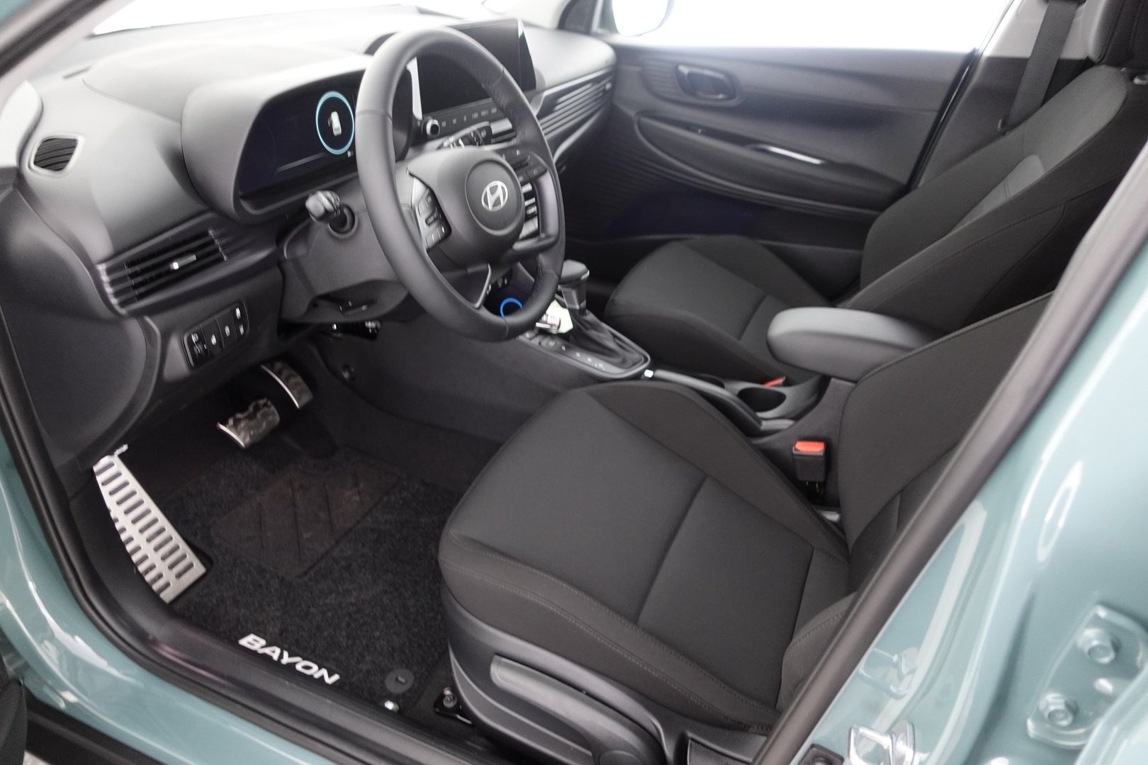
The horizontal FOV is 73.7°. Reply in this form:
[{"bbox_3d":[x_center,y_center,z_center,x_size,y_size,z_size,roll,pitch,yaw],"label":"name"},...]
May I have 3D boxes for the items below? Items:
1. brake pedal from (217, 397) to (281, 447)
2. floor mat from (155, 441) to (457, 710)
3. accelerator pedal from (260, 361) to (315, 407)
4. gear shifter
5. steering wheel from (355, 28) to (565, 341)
[{"bbox_3d":[-0.546,0.070,1.284,0.065,0.032,0.092,46,36,-3],"label":"brake pedal"},{"bbox_3d":[-0.392,0.261,1.253,0.560,0.050,0.470,19,33,16],"label":"floor mat"},{"bbox_3d":[-0.528,0.007,1.405,0.033,0.115,0.050,-32,9,35],"label":"accelerator pedal"},{"bbox_3d":[0.039,-0.123,1.338,0.165,0.175,0.085,15,31,19],"label":"gear shifter"},{"bbox_3d":[-0.129,-0.230,0.921,0.115,0.372,0.372,-8,22,30],"label":"steering wheel"}]

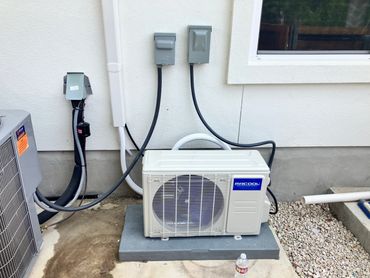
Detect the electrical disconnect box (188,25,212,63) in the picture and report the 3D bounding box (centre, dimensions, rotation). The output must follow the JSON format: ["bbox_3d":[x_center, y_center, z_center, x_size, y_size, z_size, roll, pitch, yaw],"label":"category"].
[{"bbox_3d":[0.087,-0.572,1.819,0.137,0.211,0.085,-1,25,-4],"label":"electrical disconnect box"}]

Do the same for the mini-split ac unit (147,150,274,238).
[{"bbox_3d":[0.134,0.357,1.894,0.757,0.483,0.280,0,25,-3],"label":"mini-split ac unit"}]

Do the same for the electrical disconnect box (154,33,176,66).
[{"bbox_3d":[-0.119,-0.543,1.815,0.121,0.174,0.085,-1,25,-4],"label":"electrical disconnect box"}]

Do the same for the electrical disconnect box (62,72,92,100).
[{"bbox_3d":[-0.684,-0.326,1.862,0.172,0.145,0.100,-1,25,-4],"label":"electrical disconnect box"}]

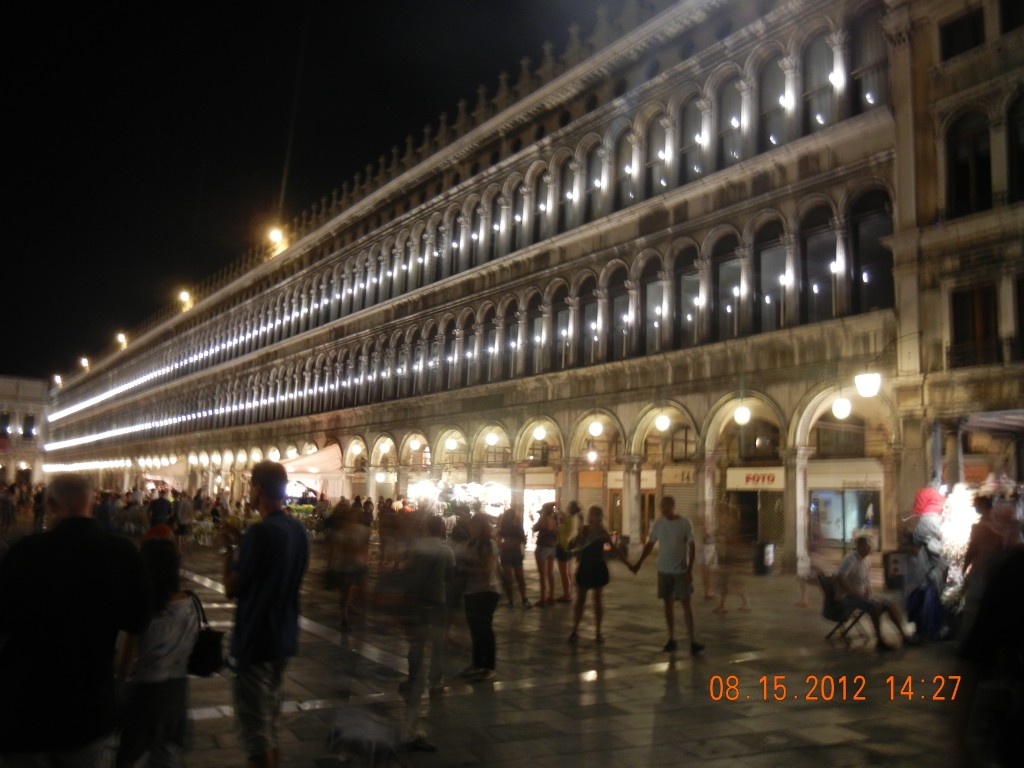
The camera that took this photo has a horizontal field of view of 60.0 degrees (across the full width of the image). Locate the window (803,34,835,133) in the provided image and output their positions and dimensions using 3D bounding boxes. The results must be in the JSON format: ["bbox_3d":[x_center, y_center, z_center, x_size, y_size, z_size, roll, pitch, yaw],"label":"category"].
[{"bbox_3d":[8.076,-7.913,23.480,0.323,2.777,1.071,8,-10,-34],"label":"window"}]

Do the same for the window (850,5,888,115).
[{"bbox_3d":[8.766,-7.867,21.598,0.250,2.800,1.060,7,-10,-34],"label":"window"}]

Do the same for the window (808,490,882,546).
[{"bbox_3d":[9.443,3.824,25.321,0.250,1.660,2.300,7,-10,-34],"label":"window"}]

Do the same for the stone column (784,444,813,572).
[{"bbox_3d":[6.993,3.106,21.795,0.520,3.130,0.500,7,-10,-34],"label":"stone column"}]

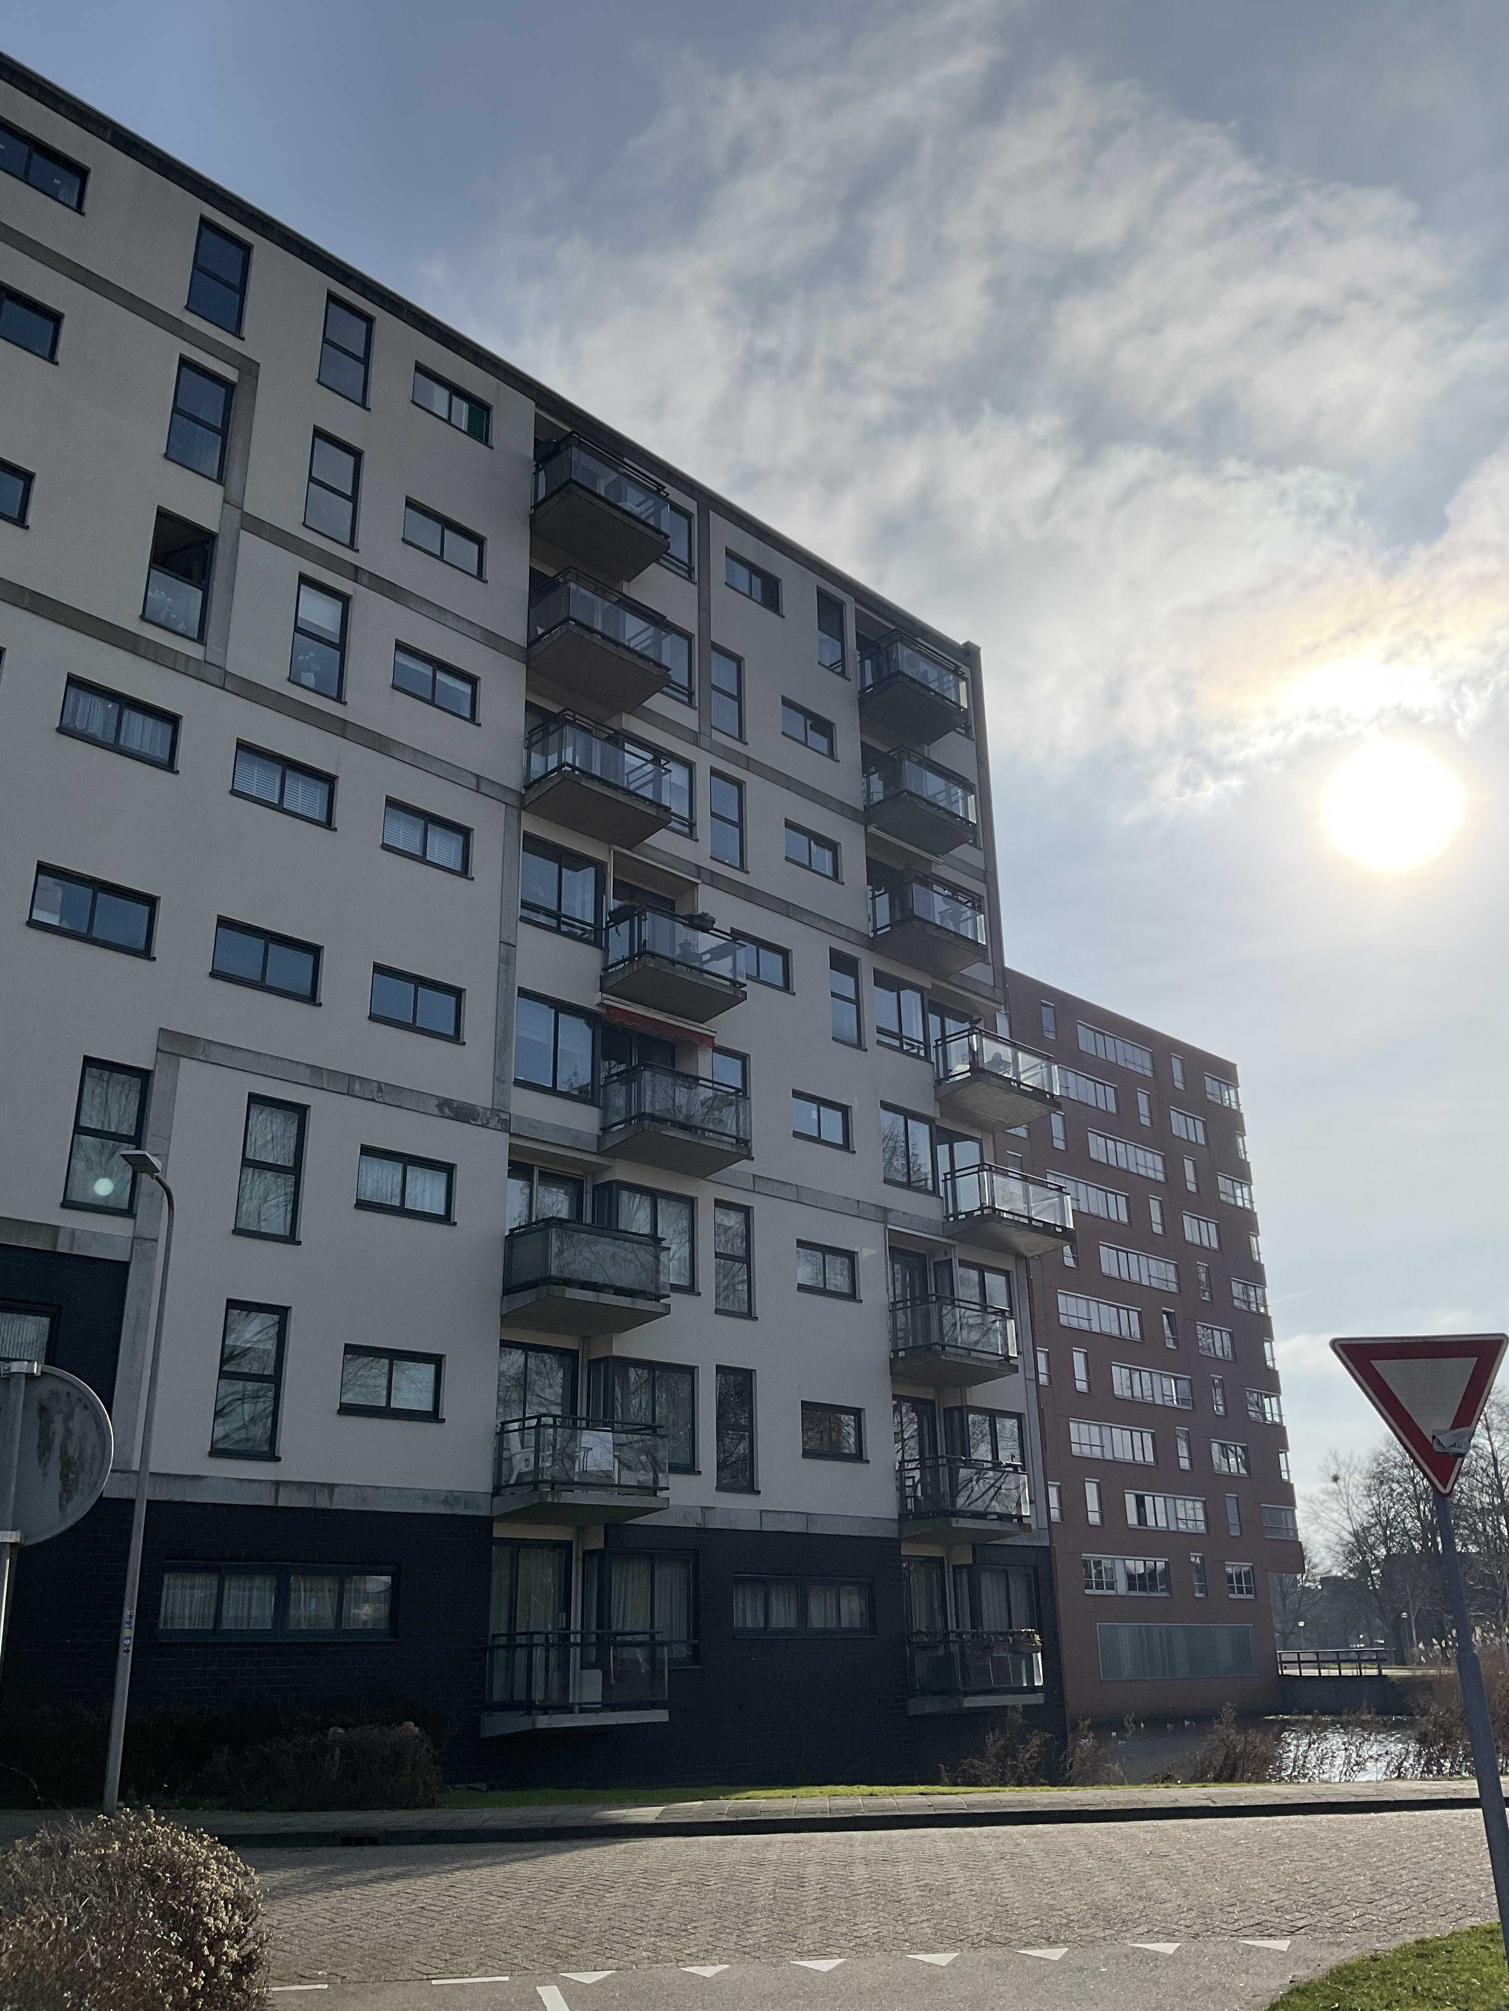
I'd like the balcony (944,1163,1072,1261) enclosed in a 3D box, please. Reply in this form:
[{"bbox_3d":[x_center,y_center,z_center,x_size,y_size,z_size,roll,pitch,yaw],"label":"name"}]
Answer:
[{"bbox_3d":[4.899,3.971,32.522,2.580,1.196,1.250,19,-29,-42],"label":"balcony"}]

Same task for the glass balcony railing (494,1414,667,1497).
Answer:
[{"bbox_3d":[-2.508,6.778,25.100,1.102,1.051,2.451,-20,-28,41],"label":"glass balcony railing"}]

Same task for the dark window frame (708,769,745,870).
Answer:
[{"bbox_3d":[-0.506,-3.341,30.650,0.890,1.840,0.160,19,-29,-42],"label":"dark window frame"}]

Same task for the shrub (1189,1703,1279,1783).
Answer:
[{"bbox_3d":[5.035,7.775,17.700,0.820,0.920,0.800,-1,-21,0],"label":"shrub"}]

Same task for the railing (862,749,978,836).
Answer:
[{"bbox_3d":[3.383,-4.218,34.061,1.030,1.000,2.220,-20,-28,41],"label":"railing"}]

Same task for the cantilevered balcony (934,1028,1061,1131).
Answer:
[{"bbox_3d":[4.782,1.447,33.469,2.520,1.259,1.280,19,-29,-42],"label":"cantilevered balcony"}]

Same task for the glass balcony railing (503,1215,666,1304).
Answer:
[{"bbox_3d":[-2.403,3.788,24.372,2.173,0.887,1.077,19,-29,-41],"label":"glass balcony railing"}]

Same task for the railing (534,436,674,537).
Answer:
[{"bbox_3d":[-2.642,-8.804,29.351,1.050,1.010,2.220,-20,-28,41],"label":"railing"}]

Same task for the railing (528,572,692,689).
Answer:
[{"bbox_3d":[-2.577,-6.197,28.205,2.143,0.987,1.077,19,-29,-41],"label":"railing"}]

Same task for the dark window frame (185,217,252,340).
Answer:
[{"bbox_3d":[-8.546,-11.612,26.971,0.140,1.916,0.958,-20,-28,41],"label":"dark window frame"}]

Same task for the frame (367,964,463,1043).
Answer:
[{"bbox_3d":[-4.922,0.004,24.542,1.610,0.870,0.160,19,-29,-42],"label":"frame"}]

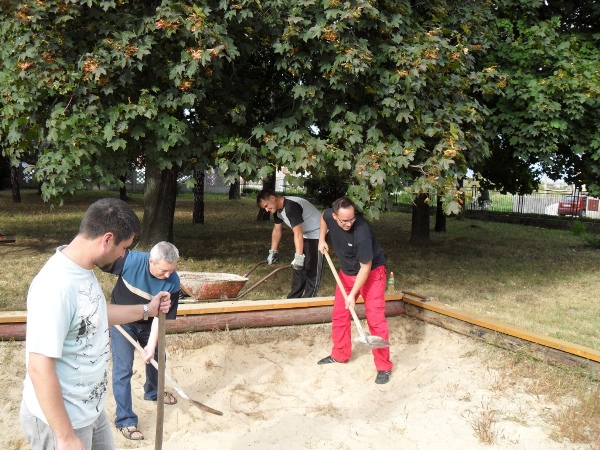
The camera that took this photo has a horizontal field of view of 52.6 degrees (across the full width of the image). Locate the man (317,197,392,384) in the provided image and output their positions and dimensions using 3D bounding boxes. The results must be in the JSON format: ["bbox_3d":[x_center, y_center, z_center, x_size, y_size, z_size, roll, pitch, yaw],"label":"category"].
[{"bbox_3d":[0.455,0.530,5.200,0.640,1.530,0.720,2,4,14],"label":"man"}]

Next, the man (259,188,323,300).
[{"bbox_3d":[-0.120,0.300,7.250,0.680,1.450,0.560,0,4,-26],"label":"man"}]

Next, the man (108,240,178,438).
[{"bbox_3d":[-1.090,0.730,4.150,0.600,1.290,0.700,0,4,-27],"label":"man"}]

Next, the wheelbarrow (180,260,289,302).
[{"bbox_3d":[-0.870,0.700,6.900,1.500,0.580,0.620,0,4,-25],"label":"wheelbarrow"}]

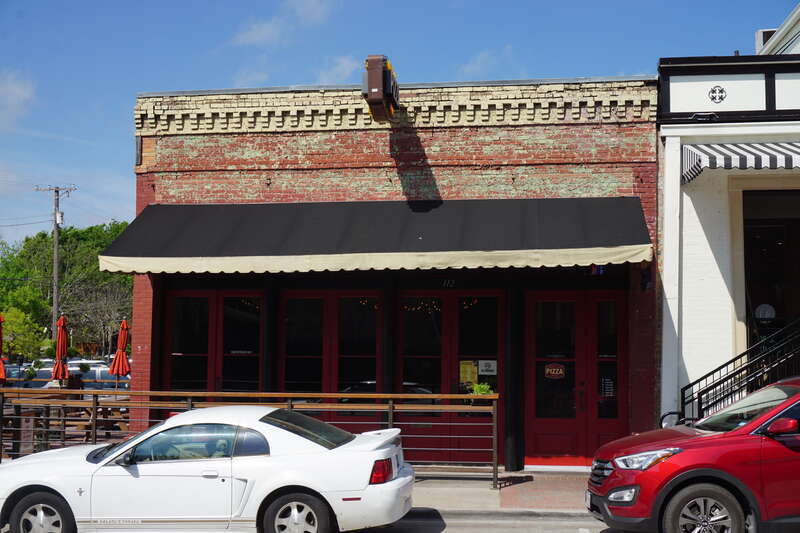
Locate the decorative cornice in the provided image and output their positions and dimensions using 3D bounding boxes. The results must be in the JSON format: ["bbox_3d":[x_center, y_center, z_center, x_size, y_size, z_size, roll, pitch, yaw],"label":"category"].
[{"bbox_3d":[-0.180,-2.309,13.915,7.620,0.660,0.280,0,-4,7],"label":"decorative cornice"}]

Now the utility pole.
[{"bbox_3d":[-19.376,0.742,53.618,2.400,10.500,0.600,0,-4,0],"label":"utility pole"}]

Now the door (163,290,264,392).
[{"bbox_3d":[-2.825,1.649,14.330,1.591,2.579,0.120,0,-4,7],"label":"door"}]

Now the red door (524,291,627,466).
[{"bbox_3d":[2.525,1.566,13.665,1.461,2.447,0.120,0,-4,7],"label":"red door"}]

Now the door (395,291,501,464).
[{"bbox_3d":[0.730,1.605,13.887,1.582,2.515,0.120,0,-4,7],"label":"door"}]

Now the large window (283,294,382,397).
[{"bbox_3d":[-1.026,1.246,14.134,1.542,1.754,0.120,0,-4,7],"label":"large window"}]

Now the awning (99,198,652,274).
[{"bbox_3d":[-0.320,-0.471,12.994,7.120,1.080,1.630,0,-4,7],"label":"awning"}]

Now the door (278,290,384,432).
[{"bbox_3d":[-1.027,1.623,14.106,1.602,2.539,0.120,0,-4,7],"label":"door"}]

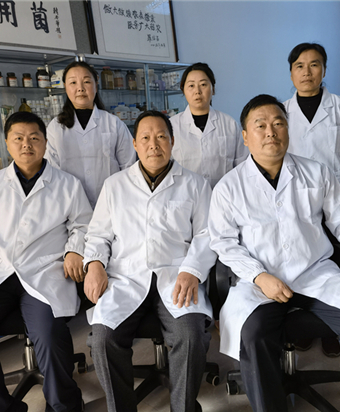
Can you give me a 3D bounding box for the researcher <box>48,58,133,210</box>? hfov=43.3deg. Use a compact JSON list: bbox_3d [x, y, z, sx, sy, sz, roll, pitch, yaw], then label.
[{"bbox_3d":[-0.379,0.055,2.342,0.480,1.621,0.300,-4,10,-1],"label":"researcher"}]

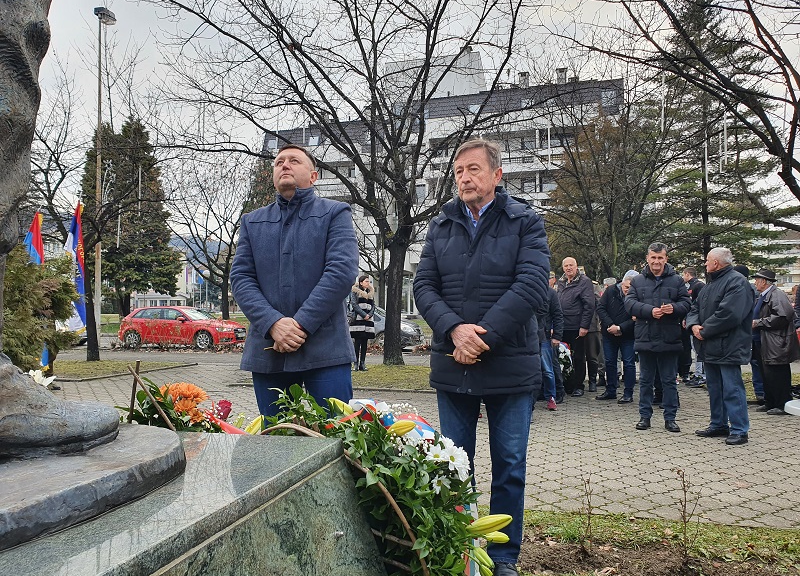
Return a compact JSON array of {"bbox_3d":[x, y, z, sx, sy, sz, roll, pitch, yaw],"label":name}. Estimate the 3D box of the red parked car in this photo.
[{"bbox_3d":[-7.480,1.360,20.750,4.250,1.420,1.790,0,-2,10],"label":"red parked car"}]

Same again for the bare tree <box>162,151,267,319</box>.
[{"bbox_3d":[-8.550,-2.100,28.000,5.200,8.600,5.000,0,-2,0],"label":"bare tree"}]

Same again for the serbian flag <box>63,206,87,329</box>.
[{"bbox_3d":[-4.400,-0.280,8.100,0.420,1.750,0.300,1,-2,-20],"label":"serbian flag"}]

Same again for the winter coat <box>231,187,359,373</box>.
[{"bbox_3d":[-0.463,-0.035,2.630,0.570,0.820,0.370,0,-2,8],"label":"winter coat"}]

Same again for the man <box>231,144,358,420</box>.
[{"bbox_3d":[-0.465,0.265,2.660,0.580,1.800,0.400,0,-2,8],"label":"man"}]

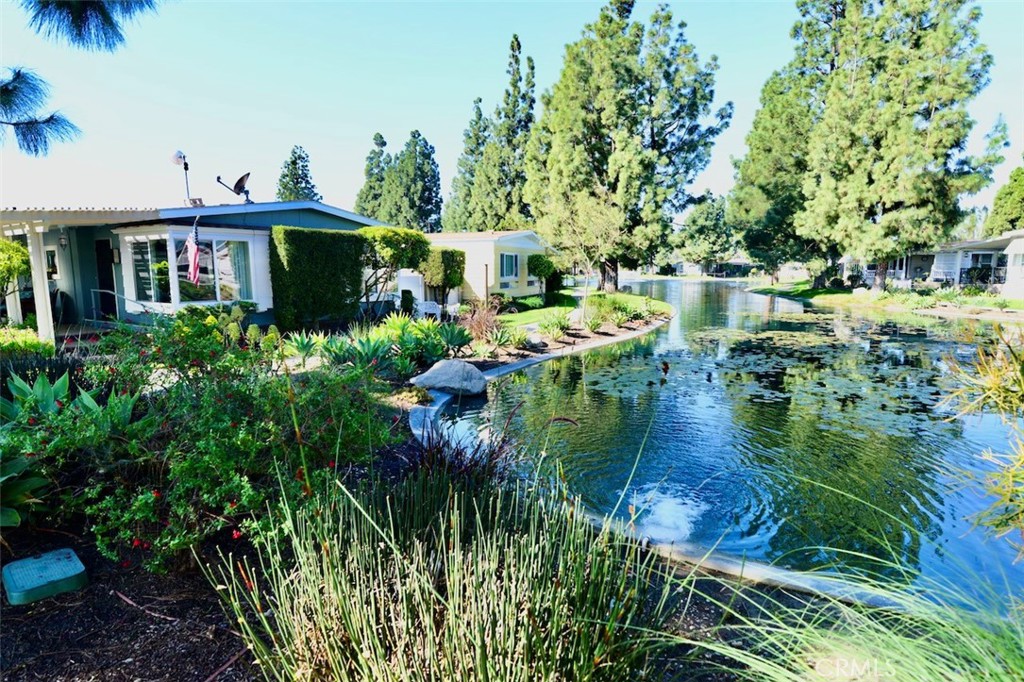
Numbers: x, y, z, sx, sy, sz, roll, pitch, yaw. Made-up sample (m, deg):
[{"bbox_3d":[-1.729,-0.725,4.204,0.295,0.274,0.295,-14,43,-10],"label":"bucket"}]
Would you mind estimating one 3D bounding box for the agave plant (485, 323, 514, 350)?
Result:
[{"bbox_3d":[-0.291,-0.122,12.224,0.580,0.530,0.580,0,8,0],"label":"agave plant"}]

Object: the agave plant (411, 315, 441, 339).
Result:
[{"bbox_3d":[-1.848,-0.165,12.104,0.660,0.650,0.660,0,8,0],"label":"agave plant"}]

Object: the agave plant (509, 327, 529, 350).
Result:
[{"bbox_3d":[0.139,-0.087,12.091,0.450,0.500,0.450,0,8,0],"label":"agave plant"}]

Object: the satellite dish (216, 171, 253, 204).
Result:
[{"bbox_3d":[-6.266,-3.455,12.842,0.720,0.750,0.620,-1,8,-5],"label":"satellite dish"}]

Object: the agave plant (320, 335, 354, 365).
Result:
[{"bbox_3d":[-3.185,0.125,10.369,0.640,0.580,0.640,0,8,0],"label":"agave plant"}]

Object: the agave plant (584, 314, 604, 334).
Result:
[{"bbox_3d":[2.135,-0.452,14.681,0.480,0.470,0.480,0,8,0],"label":"agave plant"}]

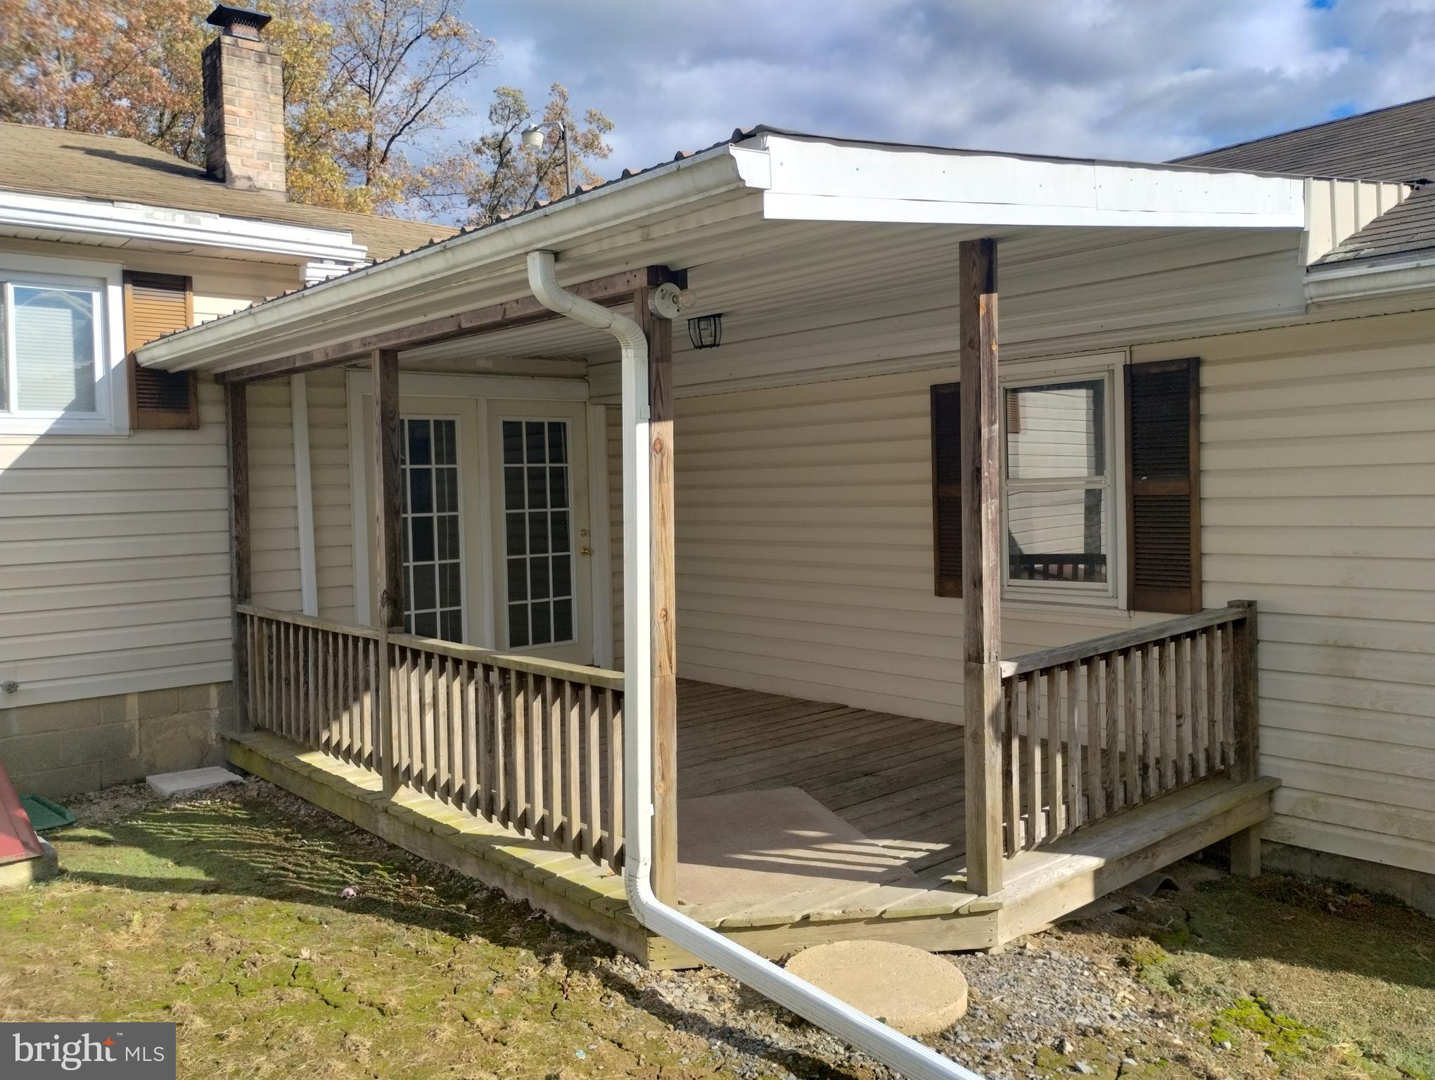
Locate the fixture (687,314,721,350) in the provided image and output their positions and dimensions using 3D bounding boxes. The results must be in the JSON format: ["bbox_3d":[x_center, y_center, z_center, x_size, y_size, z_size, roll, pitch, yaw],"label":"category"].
[{"bbox_3d":[-0.068,-1.096,6.109,0.175,0.180,0.175,-4,4,-41],"label":"fixture"}]

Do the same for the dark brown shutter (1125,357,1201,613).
[{"bbox_3d":[2.150,-0.256,5.635,0.040,1.210,0.375,-4,4,-41],"label":"dark brown shutter"}]

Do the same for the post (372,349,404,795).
[{"bbox_3d":[-1.537,0.160,5.447,0.090,2.090,0.090,-4,4,-41],"label":"post"}]

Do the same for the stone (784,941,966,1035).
[{"bbox_3d":[0.471,1.377,3.564,0.570,0.065,0.570,-1,3,0],"label":"stone"}]

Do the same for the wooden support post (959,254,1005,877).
[{"bbox_3d":[0.909,0.106,3.969,0.092,2.220,0.092,-4,4,-41],"label":"wooden support post"}]

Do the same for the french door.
[{"bbox_3d":[-1.615,0.009,8.266,1.810,2.050,0.080,-4,4,-41],"label":"french door"}]

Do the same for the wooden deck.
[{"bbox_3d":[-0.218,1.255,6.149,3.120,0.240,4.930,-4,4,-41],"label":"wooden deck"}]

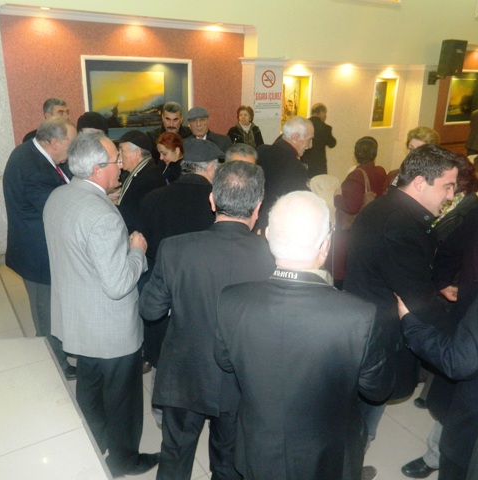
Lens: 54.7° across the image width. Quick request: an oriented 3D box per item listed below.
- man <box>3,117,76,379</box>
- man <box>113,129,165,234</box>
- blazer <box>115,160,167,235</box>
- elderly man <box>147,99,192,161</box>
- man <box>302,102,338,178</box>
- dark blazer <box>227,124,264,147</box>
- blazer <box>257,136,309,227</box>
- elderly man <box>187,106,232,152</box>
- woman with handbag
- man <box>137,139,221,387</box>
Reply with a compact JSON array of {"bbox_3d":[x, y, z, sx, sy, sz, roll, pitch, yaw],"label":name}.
[{"bbox_3d":[-1.192,0.099,2.933,0.460,1.699,0.540,-4,19,-14],"label":"man"},{"bbox_3d":[-0.649,0.051,3.256,0.400,1.607,0.500,-4,19,-16],"label":"man"},{"bbox_3d":[-0.644,-0.177,3.179,0.370,0.727,0.500,-4,19,-16],"label":"blazer"},{"bbox_3d":[-0.587,-0.336,4.179,0.500,1.756,0.340,-1,19,-7],"label":"elderly man"},{"bbox_3d":[0.941,-0.814,5.772,0.520,1.710,0.360,11,21,26],"label":"man"},{"bbox_3d":[0.061,-0.960,5.327,0.460,0.674,0.300,3,19,6],"label":"dark blazer"},{"bbox_3d":[0.310,-0.238,3.187,0.360,0.776,0.500,-4,19,-16],"label":"blazer"},{"bbox_3d":[-0.309,-0.279,4.074,0.520,1.726,0.340,0,19,-5],"label":"elderly man"},{"bbox_3d":[0.906,-0.032,3.696,0.480,1.547,0.360,-10,21,-30],"label":"woman with handbag"},{"bbox_3d":[-0.382,0.184,2.889,0.420,1.598,0.550,-14,24,-38],"label":"man"}]

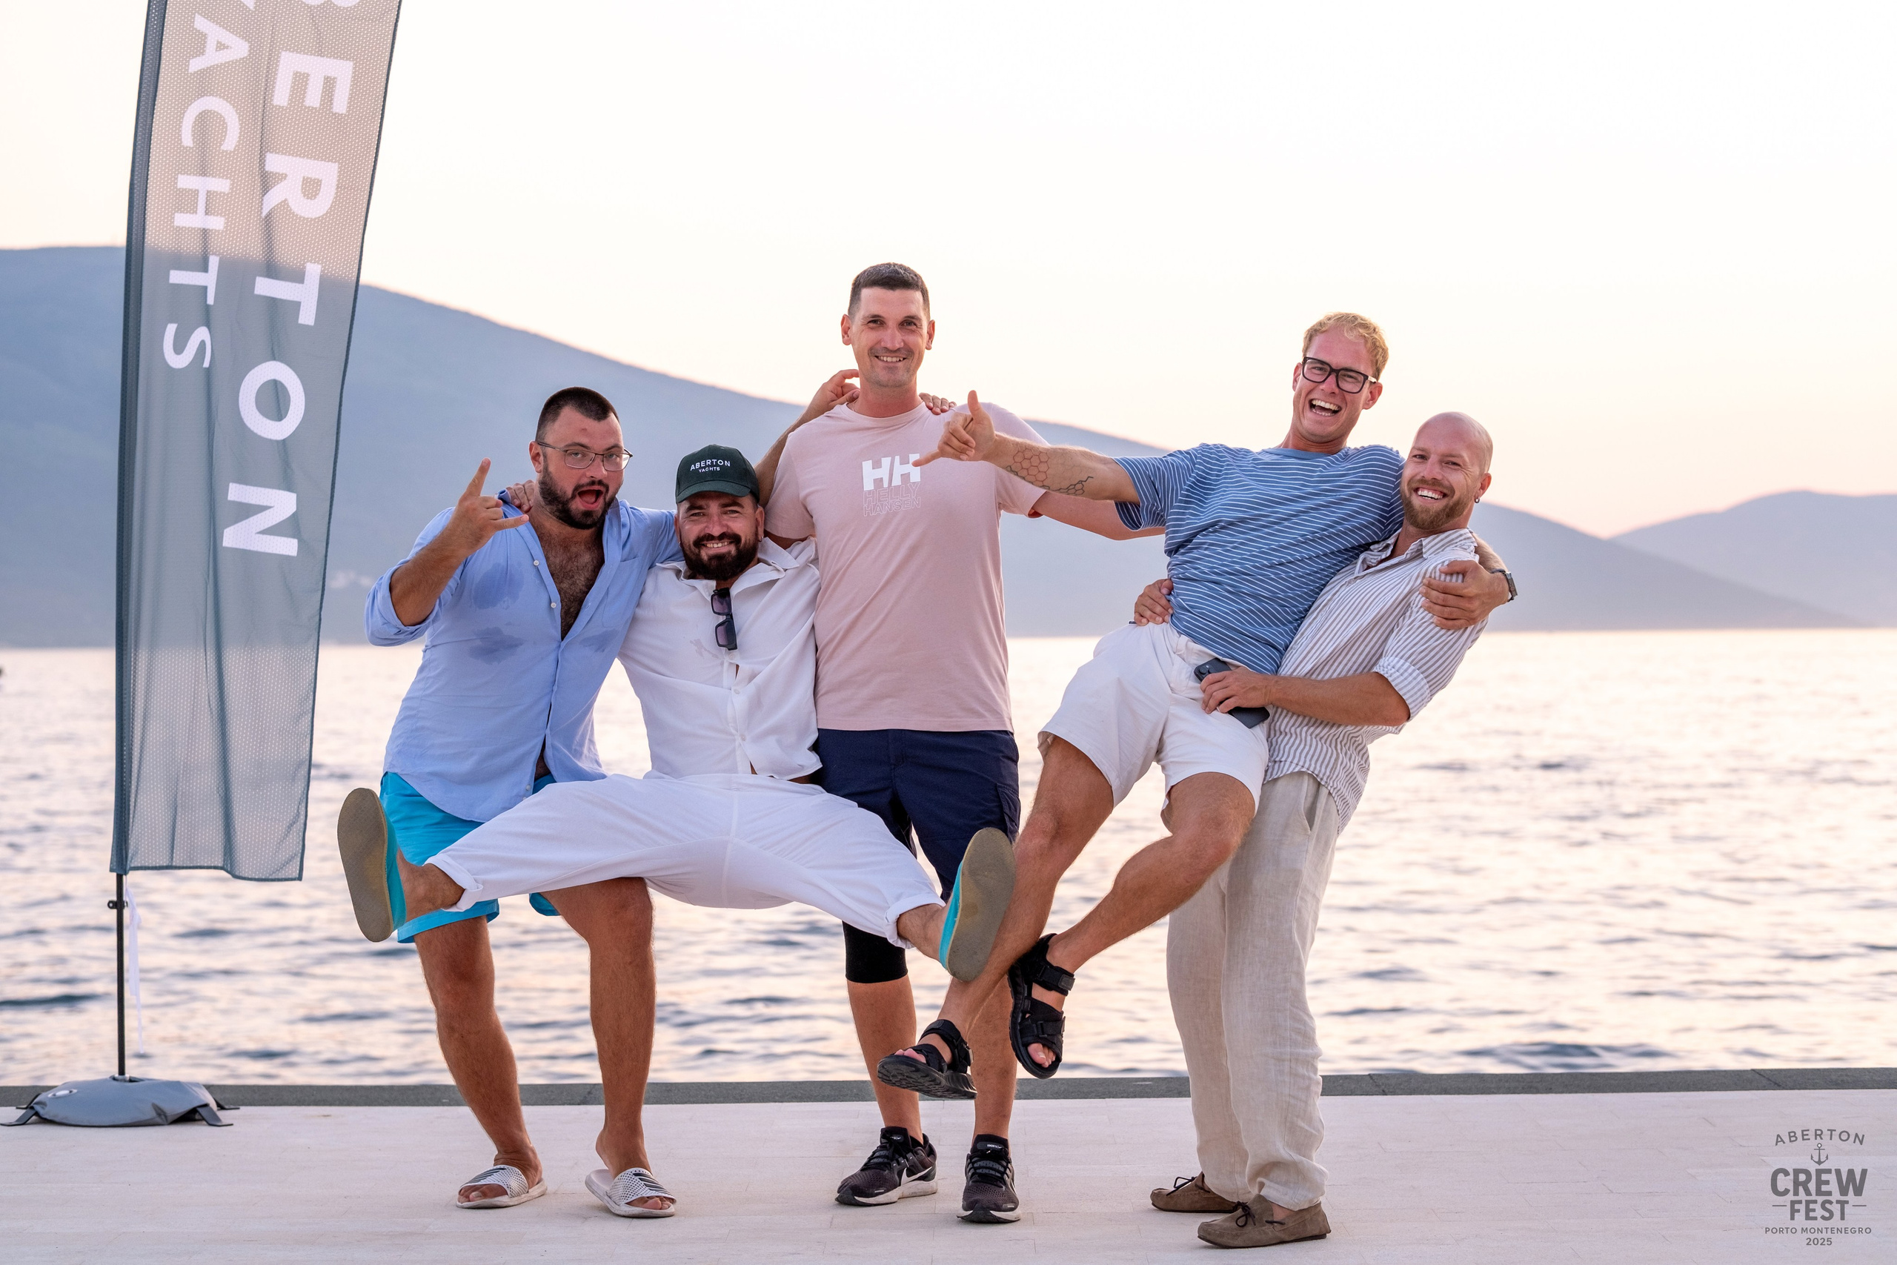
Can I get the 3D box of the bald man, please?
[{"bbox_3d":[0.702,0.356,8.430,0.590,1.555,0.550,0,0,-35],"label":"bald man"}]

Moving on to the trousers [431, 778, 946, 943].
[{"bbox_3d":[-0.486,0.422,8.320,0.930,0.330,0.600,-1,0,0],"label":"trousers"}]

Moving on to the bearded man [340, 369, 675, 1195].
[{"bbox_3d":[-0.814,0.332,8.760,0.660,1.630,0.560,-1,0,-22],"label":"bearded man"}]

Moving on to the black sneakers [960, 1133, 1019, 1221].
[{"bbox_3d":[0.082,1.071,8.690,0.115,0.137,0.310,-1,0,3],"label":"black sneakers"}]

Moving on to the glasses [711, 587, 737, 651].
[{"bbox_3d":[-0.424,-0.025,8.380,0.045,0.135,0.045,-19,-17,29],"label":"glasses"}]

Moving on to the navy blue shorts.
[{"bbox_3d":[-0.062,0.433,8.840,0.410,0.510,0.290,-1,0,12],"label":"navy blue shorts"}]

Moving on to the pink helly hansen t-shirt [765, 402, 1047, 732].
[{"bbox_3d":[-0.084,-0.130,8.800,0.540,0.660,0.300,-1,0,12],"label":"pink helly hansen t-shirt"}]

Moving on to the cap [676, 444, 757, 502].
[{"bbox_3d":[-0.442,-0.305,8.470,0.170,0.125,0.250,-1,5,10],"label":"cap"}]

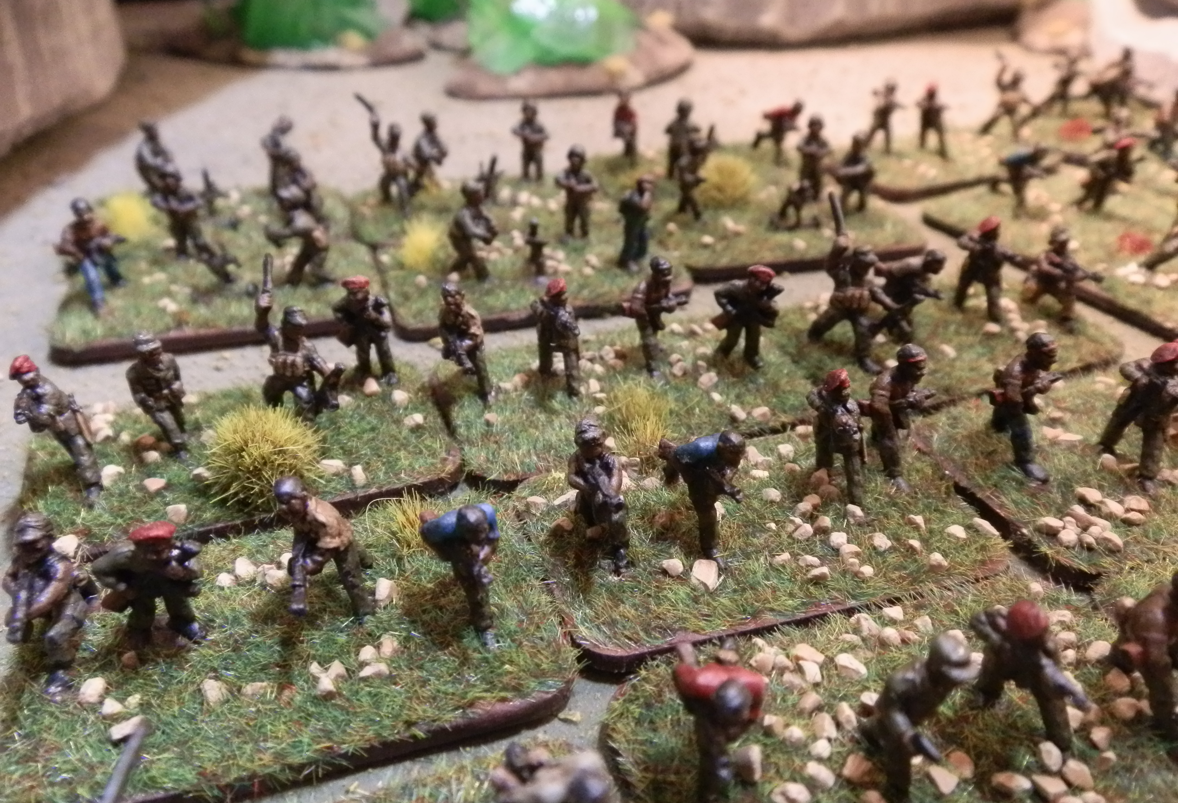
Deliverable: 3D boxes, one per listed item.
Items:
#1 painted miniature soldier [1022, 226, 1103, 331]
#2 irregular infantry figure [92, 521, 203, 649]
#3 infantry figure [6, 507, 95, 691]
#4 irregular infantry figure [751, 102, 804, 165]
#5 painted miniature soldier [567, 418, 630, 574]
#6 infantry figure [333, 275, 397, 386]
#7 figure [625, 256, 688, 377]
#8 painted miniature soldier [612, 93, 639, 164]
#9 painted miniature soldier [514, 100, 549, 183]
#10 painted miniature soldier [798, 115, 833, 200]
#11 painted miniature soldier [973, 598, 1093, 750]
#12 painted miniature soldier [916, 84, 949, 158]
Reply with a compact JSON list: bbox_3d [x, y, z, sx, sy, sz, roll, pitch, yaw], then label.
[{"bbox_3d":[0.066,-0.017,0.134,0.008,0.014,0.011,-22,32,-31],"label":"painted miniature soldier"},{"bbox_3d":[-0.040,0.016,0.088,0.009,0.014,0.007,-16,35,-25],"label":"irregular infantry figure"},{"bbox_3d":[-0.048,0.018,0.085,0.007,0.019,0.008,-11,30,-18],"label":"infantry figure"},{"bbox_3d":[0.043,-0.062,0.218,0.011,0.014,0.007,10,32,15],"label":"irregular infantry figure"},{"bbox_3d":[0.001,0.009,0.096,0.007,0.017,0.008,-5,32,-9],"label":"painted miniature soldier"},{"bbox_3d":[-0.030,-0.010,0.130,0.009,0.016,0.006,-10,33,-17],"label":"infantry figure"},{"bbox_3d":[0.009,-0.011,0.128,0.009,0.016,0.006,4,28,16],"label":"figure"},{"bbox_3d":[0.009,-0.071,0.248,0.007,0.018,0.007,16,33,28],"label":"painted miniature soldier"},{"bbox_3d":[-0.012,-0.056,0.205,0.008,0.017,0.005,-2,31,-4],"label":"painted miniature soldier"},{"bbox_3d":[0.052,-0.056,0.218,0.008,0.019,0.006,5,29,10],"label":"painted miniature soldier"},{"bbox_3d":[0.036,0.022,0.079,0.009,0.015,0.008,-2,31,-3],"label":"painted miniature soldier"},{"bbox_3d":[0.091,-0.074,0.251,0.008,0.019,0.007,6,29,13],"label":"painted miniature soldier"}]

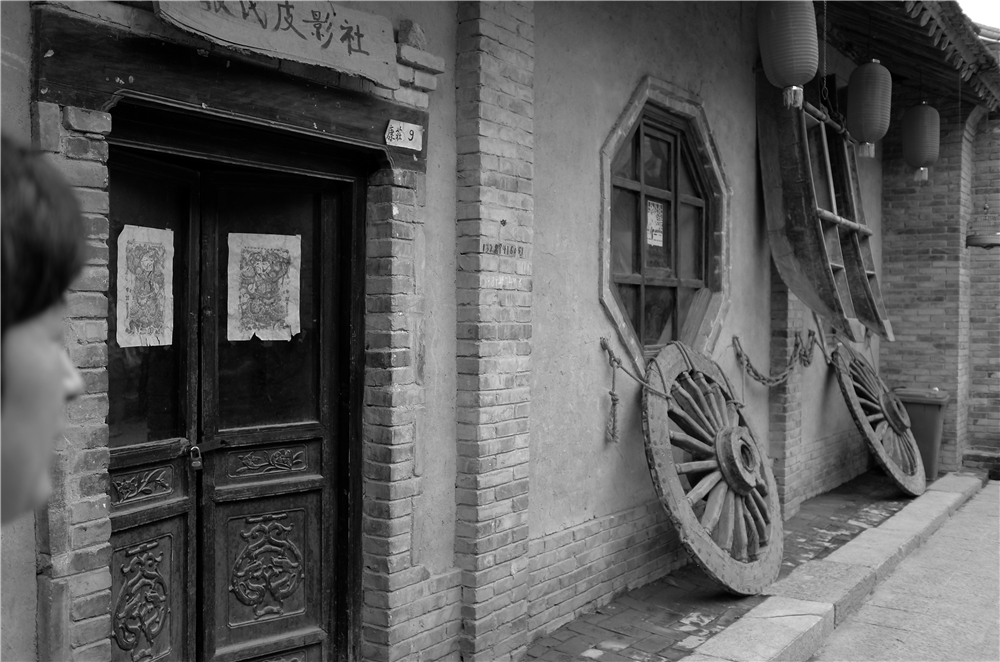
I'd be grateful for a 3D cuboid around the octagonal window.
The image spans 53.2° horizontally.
[{"bbox_3d":[0.948,-0.542,5.697,0.160,1.660,1.760,1,1,34],"label":"octagonal window"}]

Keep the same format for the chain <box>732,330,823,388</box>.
[{"bbox_3d":[2.028,0.186,7.042,0.170,0.380,1.720,1,1,34],"label":"chain"}]

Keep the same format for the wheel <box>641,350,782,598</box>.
[{"bbox_3d":[1.172,0.707,5.270,0.290,1.380,1.380,-25,-13,32],"label":"wheel"}]

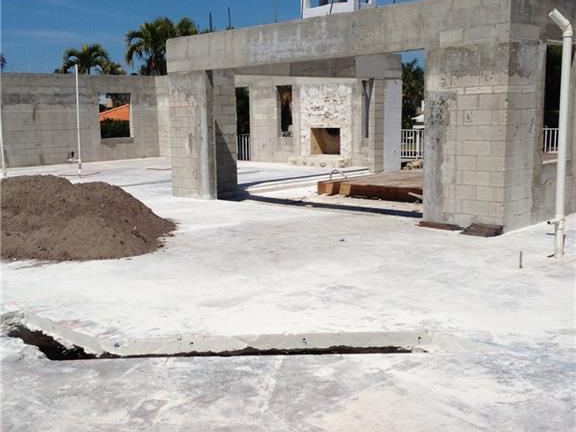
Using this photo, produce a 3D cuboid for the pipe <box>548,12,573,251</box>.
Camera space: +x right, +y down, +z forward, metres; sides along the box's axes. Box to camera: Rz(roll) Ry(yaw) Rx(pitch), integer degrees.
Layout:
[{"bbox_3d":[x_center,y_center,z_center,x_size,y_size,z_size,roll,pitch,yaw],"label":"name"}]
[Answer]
[{"bbox_3d":[2.845,-0.834,7.742,0.240,2.600,0.110,3,9,25],"label":"pipe"}]

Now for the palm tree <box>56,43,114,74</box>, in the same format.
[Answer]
[{"bbox_3d":[-12.103,-6.855,44.486,3.300,7.152,3.300,-3,8,-15],"label":"palm tree"}]

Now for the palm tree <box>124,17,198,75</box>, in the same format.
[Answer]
[{"bbox_3d":[-6.150,-6.048,36.509,3.500,7.496,3.500,-2,8,-9],"label":"palm tree"}]

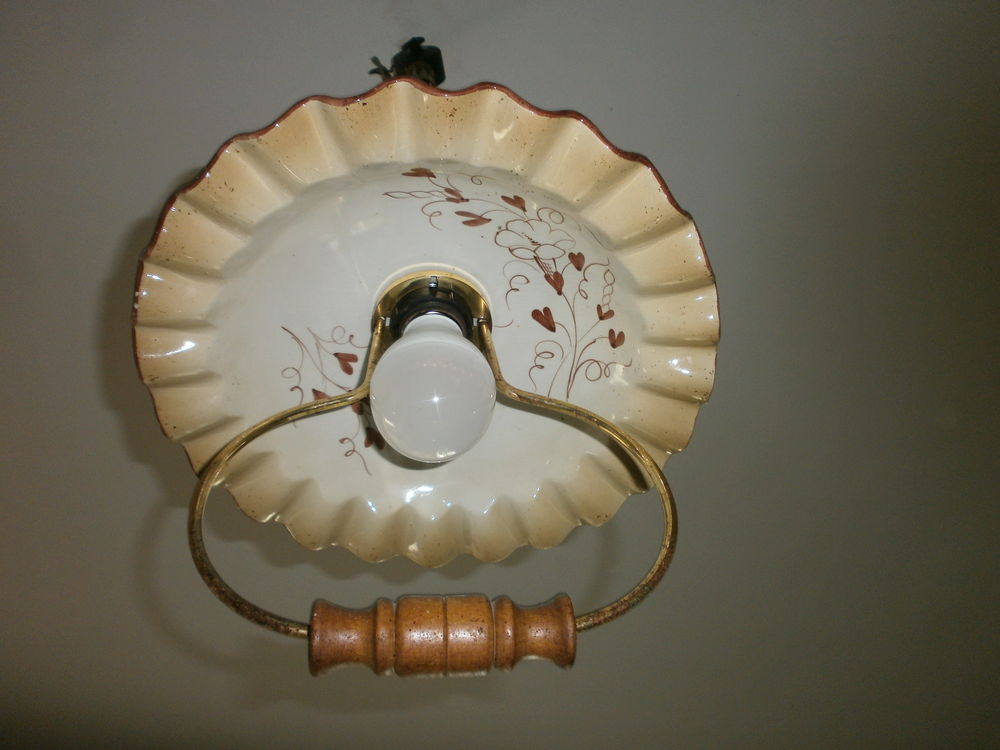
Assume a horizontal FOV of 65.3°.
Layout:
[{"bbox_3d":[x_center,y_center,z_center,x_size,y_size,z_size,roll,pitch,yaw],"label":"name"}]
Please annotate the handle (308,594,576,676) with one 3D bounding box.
[{"bbox_3d":[-0.019,0.091,0.275,0.093,0.027,0.027,1,-54,-7],"label":"handle"}]

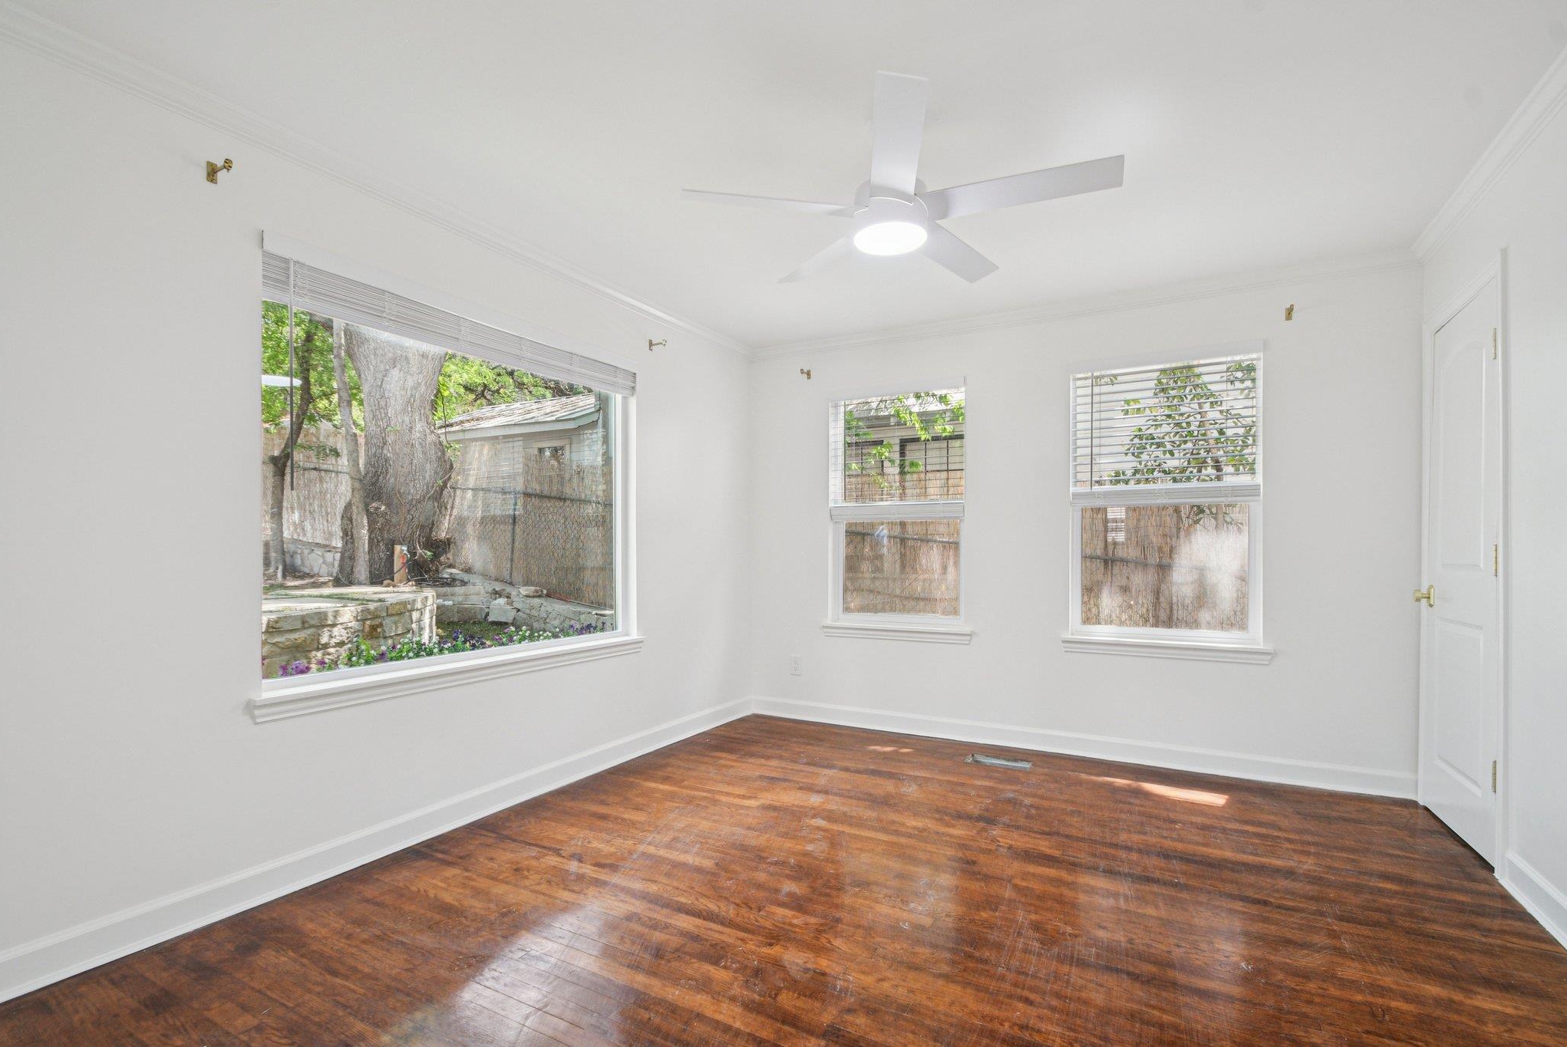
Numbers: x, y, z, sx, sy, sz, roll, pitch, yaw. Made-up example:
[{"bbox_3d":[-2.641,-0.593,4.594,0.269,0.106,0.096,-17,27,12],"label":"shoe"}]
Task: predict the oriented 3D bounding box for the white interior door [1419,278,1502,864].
[{"bbox_3d":[2.661,0.181,2.553,0.042,2.030,0.660,0,-1,30],"label":"white interior door"}]

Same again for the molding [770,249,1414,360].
[{"bbox_3d":[1.284,-1.142,3.600,3.370,0.078,0.058,-1,-2,27],"label":"molding"}]

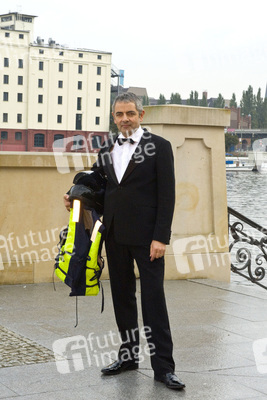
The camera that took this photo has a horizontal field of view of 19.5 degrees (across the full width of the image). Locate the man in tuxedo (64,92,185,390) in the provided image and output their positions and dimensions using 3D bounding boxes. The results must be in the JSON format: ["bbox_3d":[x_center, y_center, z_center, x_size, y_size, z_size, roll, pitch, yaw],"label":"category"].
[{"bbox_3d":[0.014,0.232,4.850,0.740,1.800,0.480,3,5,22],"label":"man in tuxedo"}]

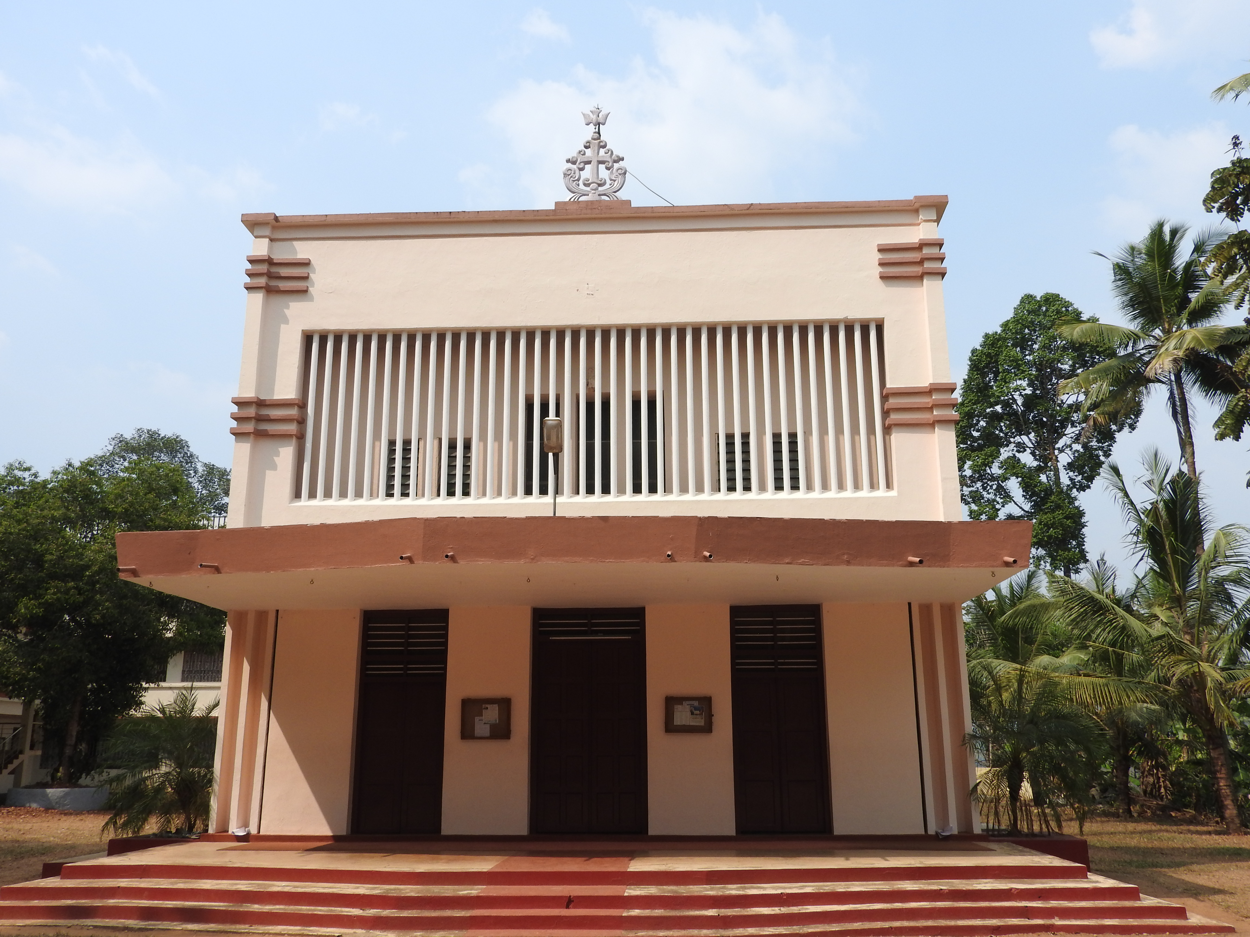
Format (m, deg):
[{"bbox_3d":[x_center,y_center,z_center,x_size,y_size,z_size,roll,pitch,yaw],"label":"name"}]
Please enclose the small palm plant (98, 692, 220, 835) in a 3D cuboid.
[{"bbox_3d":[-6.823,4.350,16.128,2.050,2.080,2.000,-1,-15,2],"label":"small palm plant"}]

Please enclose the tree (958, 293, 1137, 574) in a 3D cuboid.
[{"bbox_3d":[16.833,2.514,42.101,7.600,20.150,7.400,-1,-15,2],"label":"tree"}]

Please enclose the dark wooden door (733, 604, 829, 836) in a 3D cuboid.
[{"bbox_3d":[2.257,3.624,15.737,1.358,3.193,0.140,-1,-15,2],"label":"dark wooden door"}]

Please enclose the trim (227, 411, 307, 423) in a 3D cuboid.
[{"bbox_3d":[-5.267,-0.753,15.944,0.940,0.075,0.320,-1,-15,2],"label":"trim"}]

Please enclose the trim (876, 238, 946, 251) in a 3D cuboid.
[{"bbox_3d":[4.536,-3.535,17.264,1.020,0.090,0.350,-1,-15,2],"label":"trim"}]

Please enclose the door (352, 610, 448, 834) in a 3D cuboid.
[{"bbox_3d":[-3.068,3.471,14.948,1.270,3.000,0.120,-1,-15,2],"label":"door"}]

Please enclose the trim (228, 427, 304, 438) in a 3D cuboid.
[{"bbox_3d":[-5.261,-0.526,15.884,0.930,0.075,0.320,-1,-15,2],"label":"trim"}]

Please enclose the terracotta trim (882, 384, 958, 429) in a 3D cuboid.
[{"bbox_3d":[4.532,-0.961,16.592,1.050,0.590,0.380,-1,-15,2],"label":"terracotta trim"}]

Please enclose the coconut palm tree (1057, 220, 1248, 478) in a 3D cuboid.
[{"bbox_3d":[14.589,0.747,28.127,6.200,16.000,6.000,-1,-15,2],"label":"coconut palm tree"}]

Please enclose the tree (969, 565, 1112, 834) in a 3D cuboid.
[{"bbox_3d":[5.626,3.195,15.051,2.000,3.540,2.000,-1,-15,2],"label":"tree"}]

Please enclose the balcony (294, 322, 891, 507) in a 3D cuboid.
[{"bbox_3d":[-0.517,-0.893,16.941,9.000,2.820,0.140,-1,-15,2],"label":"balcony"}]

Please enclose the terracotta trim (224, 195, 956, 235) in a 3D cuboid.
[{"bbox_3d":[-0.506,-3.896,16.620,10.690,0.220,0.520,-1,-15,2],"label":"terracotta trim"}]

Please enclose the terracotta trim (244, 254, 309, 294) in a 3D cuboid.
[{"bbox_3d":[-5.262,-2.965,16.491,0.950,0.490,0.250,-1,-15,2],"label":"terracotta trim"}]

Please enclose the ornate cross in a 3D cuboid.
[{"bbox_3d":[-0.493,-5.146,17.993,1.062,1.920,0.240,-1,-15,2],"label":"ornate cross"}]

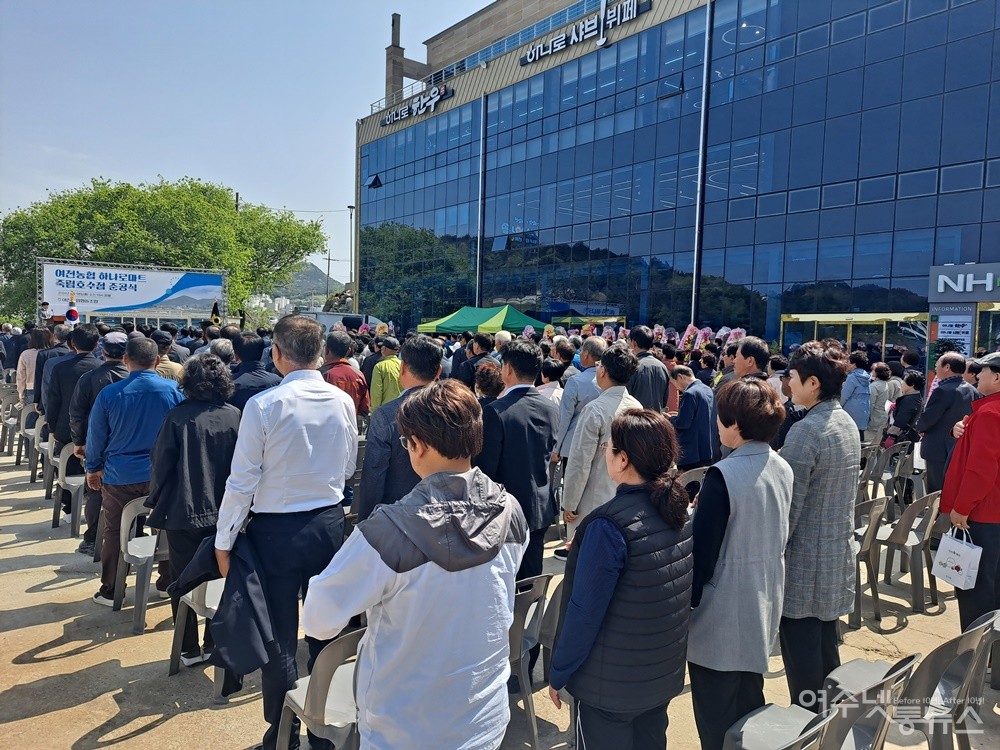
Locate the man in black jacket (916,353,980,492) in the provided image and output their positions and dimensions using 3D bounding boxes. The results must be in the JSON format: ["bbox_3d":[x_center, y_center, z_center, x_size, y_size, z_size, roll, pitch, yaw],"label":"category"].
[{"bbox_3d":[3.784,0.655,5.894,0.360,1.691,0.520,5,4,45],"label":"man in black jacket"}]

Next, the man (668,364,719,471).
[{"bbox_3d":[1.683,0.669,6.045,0.440,1.513,0.480,4,4,30],"label":"man"}]

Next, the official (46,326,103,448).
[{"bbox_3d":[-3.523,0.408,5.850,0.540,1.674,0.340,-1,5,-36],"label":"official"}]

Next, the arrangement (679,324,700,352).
[{"bbox_3d":[5.877,-0.540,21.500,0.600,2.048,0.750,-2,5,-40],"label":"arrangement"}]

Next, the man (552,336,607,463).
[{"bbox_3d":[0.656,0.553,5.200,0.520,1.684,0.330,-1,5,-38],"label":"man"}]

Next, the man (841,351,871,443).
[{"bbox_3d":[3.764,0.545,7.300,0.450,1.592,0.300,-2,5,-40],"label":"man"}]

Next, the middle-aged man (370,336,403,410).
[{"bbox_3d":[-1.337,0.386,8.133,0.500,1.660,0.330,-1,4,-37],"label":"middle-aged man"}]

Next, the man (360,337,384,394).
[{"bbox_3d":[-1.679,0.317,9.231,0.520,1.657,0.330,-1,4,-37],"label":"man"}]

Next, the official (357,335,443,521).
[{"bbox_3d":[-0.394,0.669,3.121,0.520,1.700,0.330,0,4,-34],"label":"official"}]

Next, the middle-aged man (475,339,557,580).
[{"bbox_3d":[0.086,0.648,3.600,0.480,1.671,0.290,-1,5,-38],"label":"middle-aged man"}]

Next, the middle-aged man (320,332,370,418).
[{"bbox_3d":[-1.247,0.514,5.386,0.520,1.709,0.340,0,4,-36],"label":"middle-aged man"}]

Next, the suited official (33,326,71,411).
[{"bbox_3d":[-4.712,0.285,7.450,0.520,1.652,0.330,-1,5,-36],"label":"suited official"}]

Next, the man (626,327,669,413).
[{"bbox_3d":[1.251,0.490,6.036,0.540,1.845,0.340,0,4,-36],"label":"man"}]

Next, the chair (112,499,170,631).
[{"bbox_3d":[-2.021,1.026,4.072,0.450,0.780,0.520,-1,4,-38],"label":"chair"}]

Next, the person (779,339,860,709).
[{"bbox_3d":[1.364,0.702,2.950,0.430,1.711,0.280,-2,5,-40],"label":"person"}]

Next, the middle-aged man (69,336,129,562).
[{"bbox_3d":[-2.880,0.491,5.100,0.540,1.637,0.340,-1,4,-35],"label":"middle-aged man"}]

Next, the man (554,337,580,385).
[{"bbox_3d":[0.682,0.466,6.900,0.500,1.642,0.320,-1,5,-38],"label":"man"}]

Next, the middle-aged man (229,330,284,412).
[{"bbox_3d":[-1.709,0.537,4.750,0.520,1.652,0.330,-1,4,-35],"label":"middle-aged man"}]

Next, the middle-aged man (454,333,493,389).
[{"bbox_3d":[-0.226,0.398,7.300,0.500,1.680,0.320,-1,5,-38],"label":"middle-aged man"}]

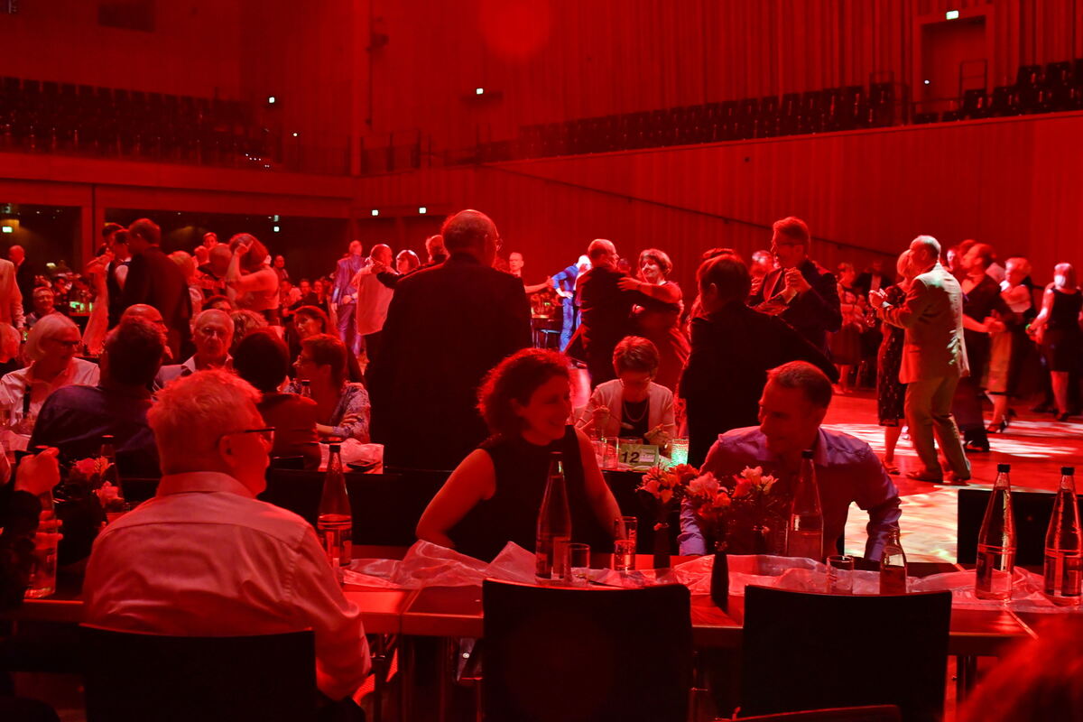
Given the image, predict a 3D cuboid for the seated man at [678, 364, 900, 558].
[{"bbox_3d":[0.634,0.605,3.100,0.580,1.220,0.780,1,4,14],"label":"seated man"}]

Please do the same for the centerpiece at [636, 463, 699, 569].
[{"bbox_3d":[0.305,0.376,2.890,0.170,0.275,0.160,1,4,4],"label":"centerpiece"}]

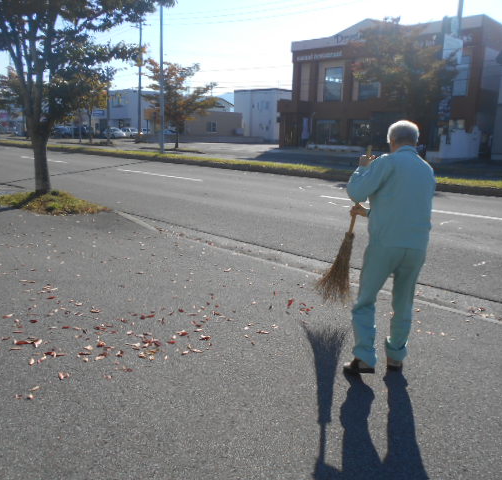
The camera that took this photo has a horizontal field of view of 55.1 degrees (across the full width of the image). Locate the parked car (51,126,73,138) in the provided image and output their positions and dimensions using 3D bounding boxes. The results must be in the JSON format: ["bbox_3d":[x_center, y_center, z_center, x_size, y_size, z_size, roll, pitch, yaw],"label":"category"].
[{"bbox_3d":[-22.750,-12.975,57.555,4.200,1.550,1.720,12,18,41],"label":"parked car"}]

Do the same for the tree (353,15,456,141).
[{"bbox_3d":[6.481,-6.257,20.408,4.500,6.000,4.500,13,18,43],"label":"tree"}]

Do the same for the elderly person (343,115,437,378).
[{"bbox_3d":[0.918,0.083,3.163,0.600,1.650,0.450,-1,13,-8],"label":"elderly person"}]

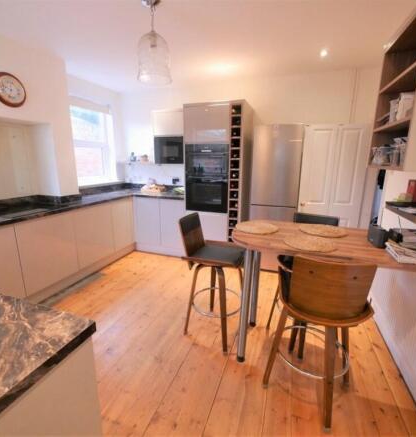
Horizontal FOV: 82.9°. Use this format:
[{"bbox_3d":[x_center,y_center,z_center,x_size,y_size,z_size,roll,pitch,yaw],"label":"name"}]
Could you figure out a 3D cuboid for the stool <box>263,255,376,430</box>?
[{"bbox_3d":[0.644,0.625,1.404,0.510,0.970,0.530,5,14,19],"label":"stool"}]

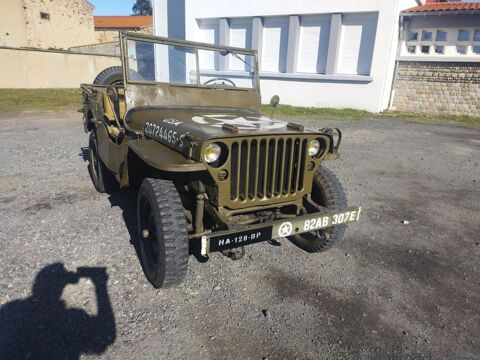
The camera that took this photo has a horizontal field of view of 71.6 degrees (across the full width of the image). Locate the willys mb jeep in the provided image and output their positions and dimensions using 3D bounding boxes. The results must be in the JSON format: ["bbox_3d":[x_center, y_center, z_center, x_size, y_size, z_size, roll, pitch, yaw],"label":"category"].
[{"bbox_3d":[-0.519,-0.476,3.281,1.586,1.644,3.353,-5,18,-31],"label":"willys mb jeep"}]

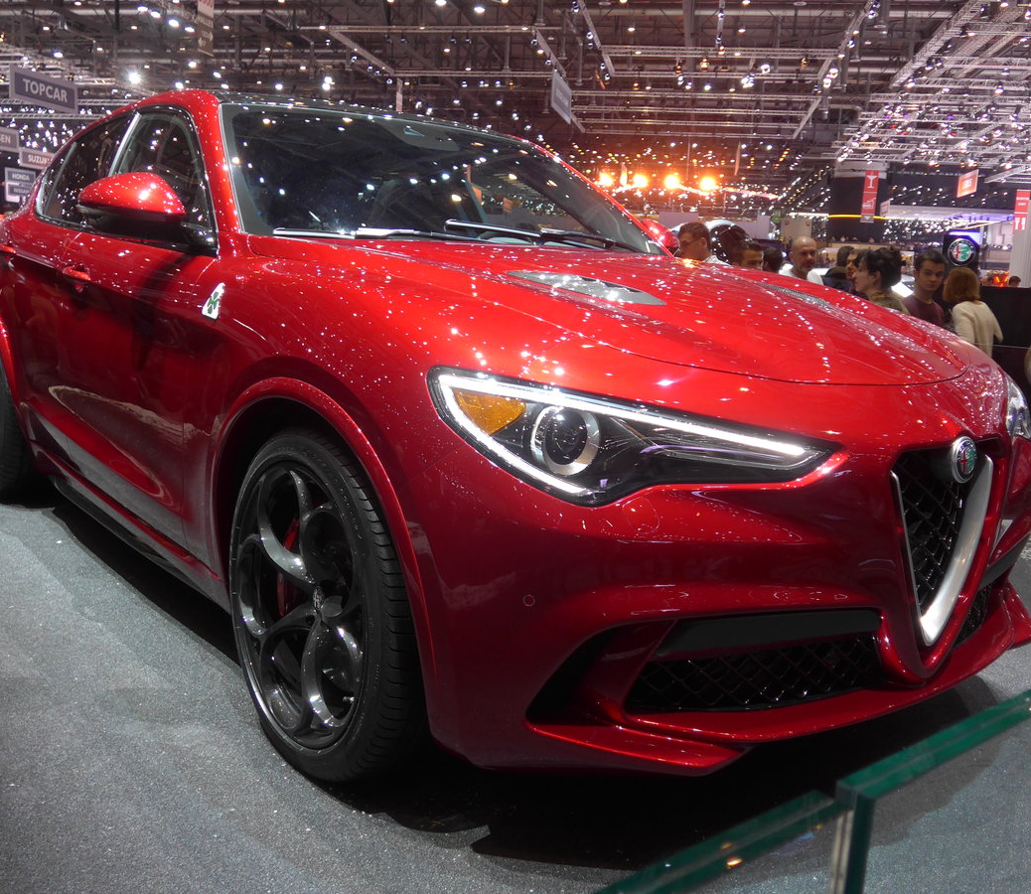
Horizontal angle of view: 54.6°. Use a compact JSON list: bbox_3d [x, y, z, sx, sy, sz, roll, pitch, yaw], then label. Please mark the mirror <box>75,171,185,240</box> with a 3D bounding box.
[{"bbox_3d":[-0.944,-0.596,2.465,0.232,0.171,0.181,-5,13,-38],"label":"mirror"}]

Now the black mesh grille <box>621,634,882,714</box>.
[{"bbox_3d":[0.441,0.413,1.826,0.524,0.111,0.101,-2,11,-22],"label":"black mesh grille"}]

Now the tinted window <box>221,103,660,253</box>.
[{"bbox_3d":[-0.200,-0.790,3.047,1.470,0.111,0.826,-5,46,-38],"label":"tinted window"}]

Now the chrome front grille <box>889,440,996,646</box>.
[{"bbox_3d":[0.794,0.184,1.896,0.363,0.393,0.101,-5,8,-38],"label":"chrome front grille"}]

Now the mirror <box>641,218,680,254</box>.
[{"bbox_3d":[0.545,-0.746,3.649,0.232,0.171,0.181,-5,13,-38],"label":"mirror"}]

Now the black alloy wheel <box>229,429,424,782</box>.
[{"bbox_3d":[-0.364,0.318,2.121,0.262,0.735,0.730,-5,13,-38],"label":"black alloy wheel"}]

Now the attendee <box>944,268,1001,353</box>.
[{"bbox_3d":[3.040,-0.390,6.800,0.470,1.650,0.320,3,10,3],"label":"attendee"}]

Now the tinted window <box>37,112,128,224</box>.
[{"bbox_3d":[-1.604,-0.984,3.646,0.070,0.433,0.866,24,-6,-39],"label":"tinted window"}]

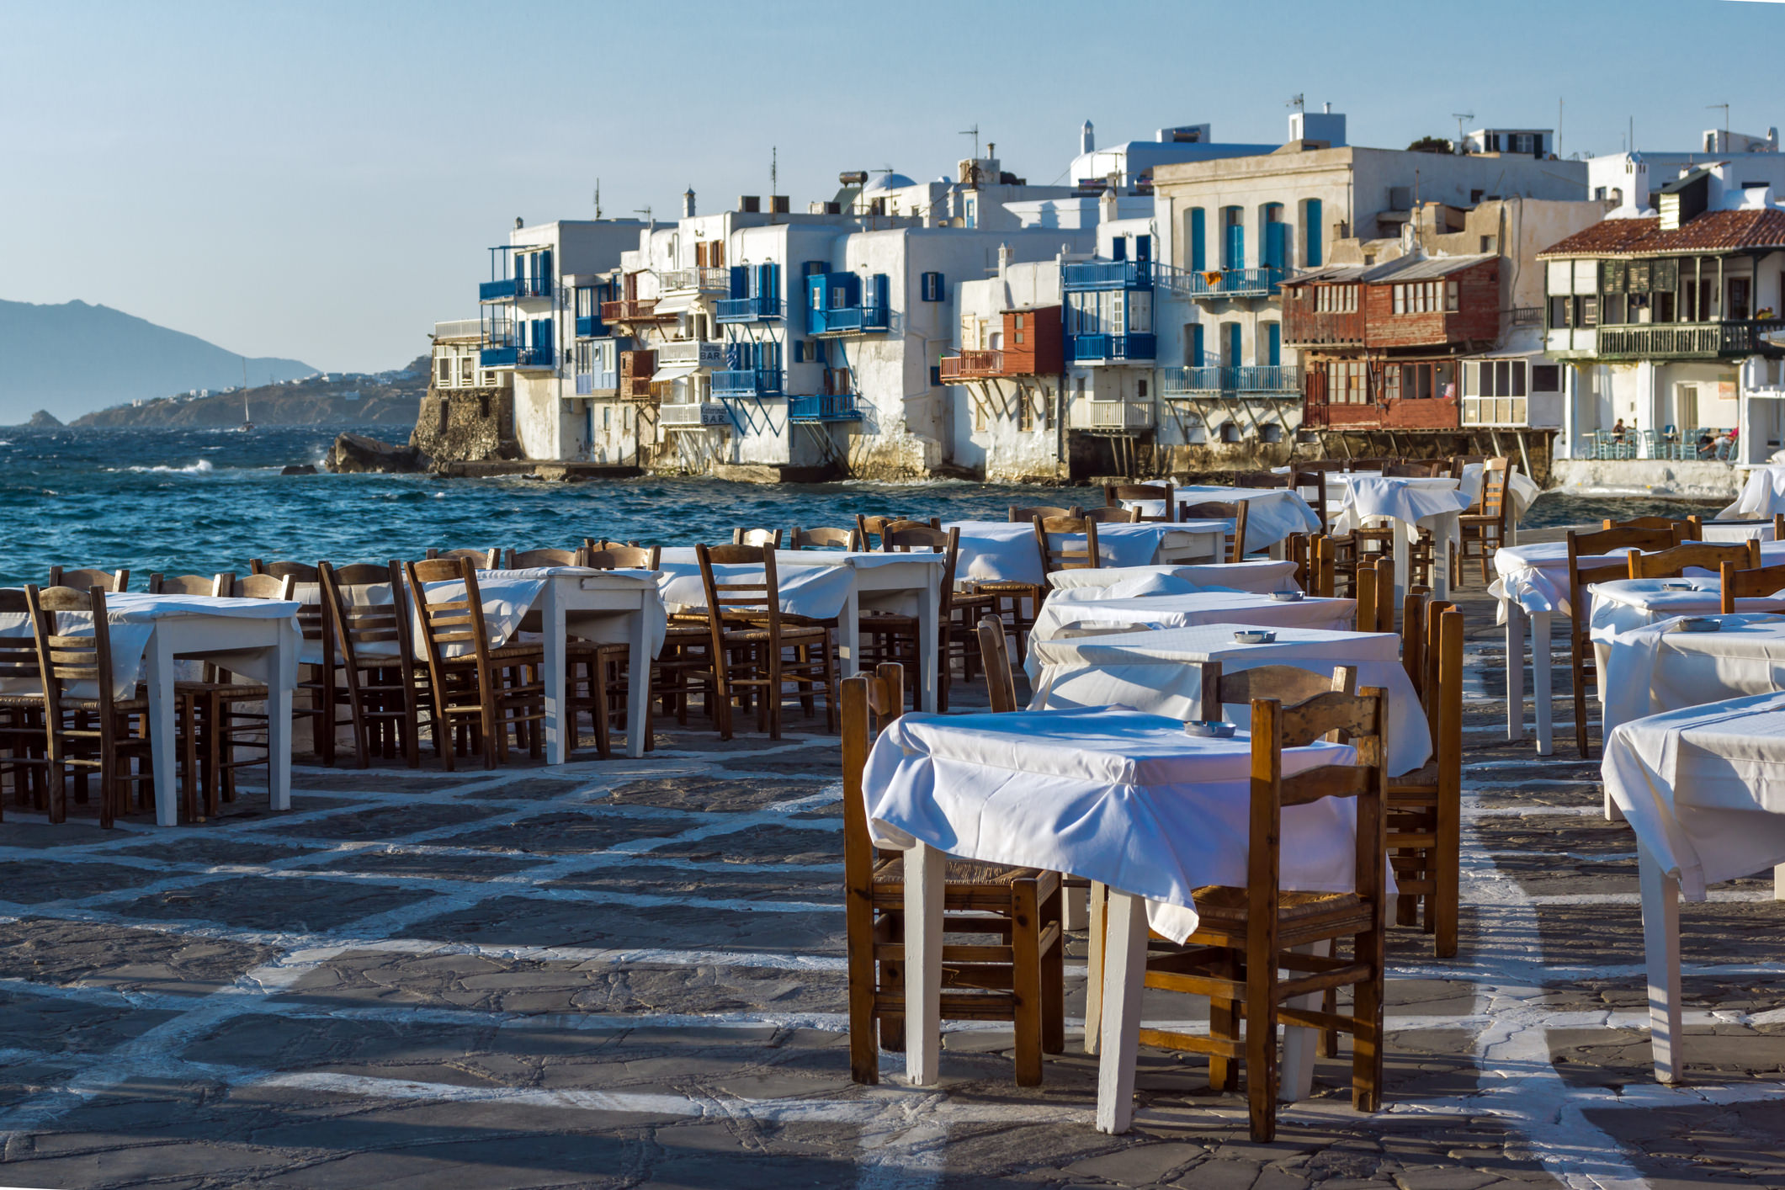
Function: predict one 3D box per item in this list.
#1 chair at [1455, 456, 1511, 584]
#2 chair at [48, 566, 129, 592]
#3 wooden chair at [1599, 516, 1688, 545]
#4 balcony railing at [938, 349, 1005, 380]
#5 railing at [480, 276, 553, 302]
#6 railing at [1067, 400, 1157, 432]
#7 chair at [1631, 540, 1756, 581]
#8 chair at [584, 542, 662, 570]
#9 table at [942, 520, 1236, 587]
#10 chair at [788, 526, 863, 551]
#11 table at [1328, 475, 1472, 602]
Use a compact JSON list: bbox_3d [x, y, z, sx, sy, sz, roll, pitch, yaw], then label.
[{"bbox_3d":[3.910,-0.492,22.200,0.410,0.870,0.420,-1,3,-10],"label":"chair"},{"bbox_3d":[-3.280,0.337,12.974,0.420,0.865,0.450,2,4,35],"label":"chair"},{"bbox_3d":[3.350,0.098,14.650,0.430,0.870,0.450,-1,3,-12],"label":"wooden chair"},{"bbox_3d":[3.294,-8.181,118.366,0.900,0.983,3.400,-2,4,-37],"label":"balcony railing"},{"bbox_3d":[-18.770,-15.336,165.432,1.900,0.950,5.600,-1,3,-24],"label":"railing"},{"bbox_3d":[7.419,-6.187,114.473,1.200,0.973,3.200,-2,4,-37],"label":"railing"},{"bbox_3d":[2.798,0.276,11.359,0.450,0.880,0.440,0,3,-6],"label":"chair"},{"bbox_3d":[-1.250,0.231,13.870,0.420,0.860,0.450,2,4,33],"label":"chair"},{"bbox_3d":[1.003,0.019,17.080,1.300,0.770,0.720,2,4,33],"label":"table"},{"bbox_3d":[-0.440,0.112,15.896,0.420,0.865,0.450,2,4,39],"label":"chair"},{"bbox_3d":[3.170,-0.329,20.500,0.680,0.760,0.660,-3,4,-40],"label":"table"}]

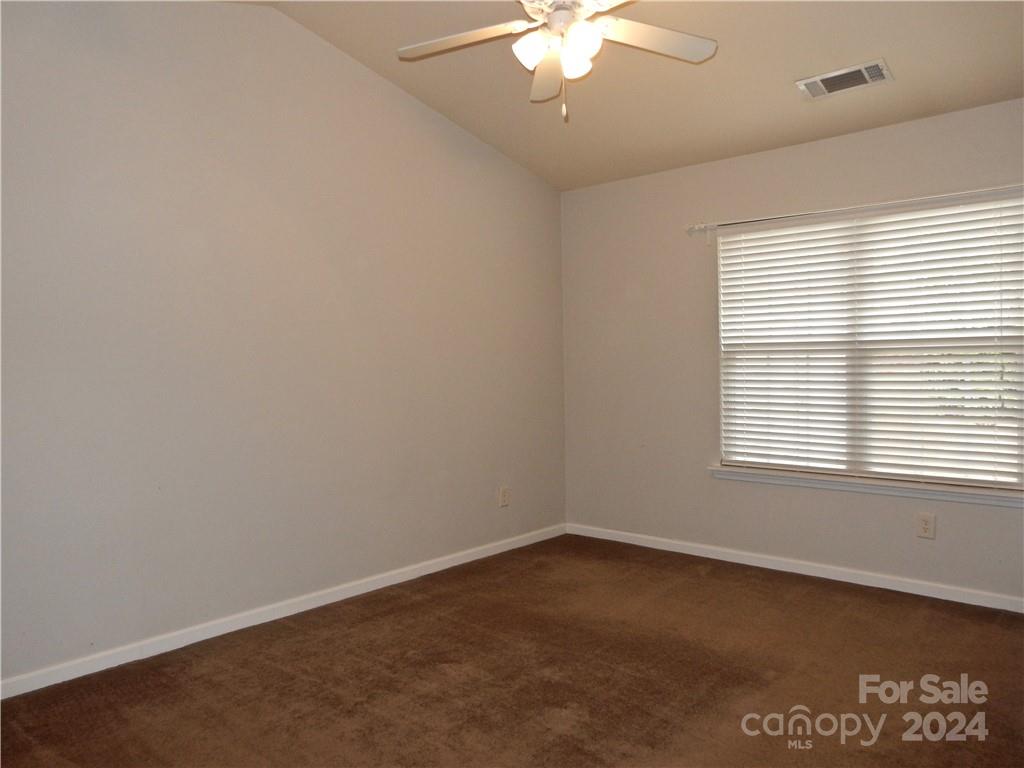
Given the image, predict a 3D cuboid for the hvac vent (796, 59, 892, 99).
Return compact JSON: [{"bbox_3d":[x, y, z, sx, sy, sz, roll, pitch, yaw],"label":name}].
[{"bbox_3d":[1.576,-1.432,3.514,0.393,0.025,0.195,1,-10,41],"label":"hvac vent"}]

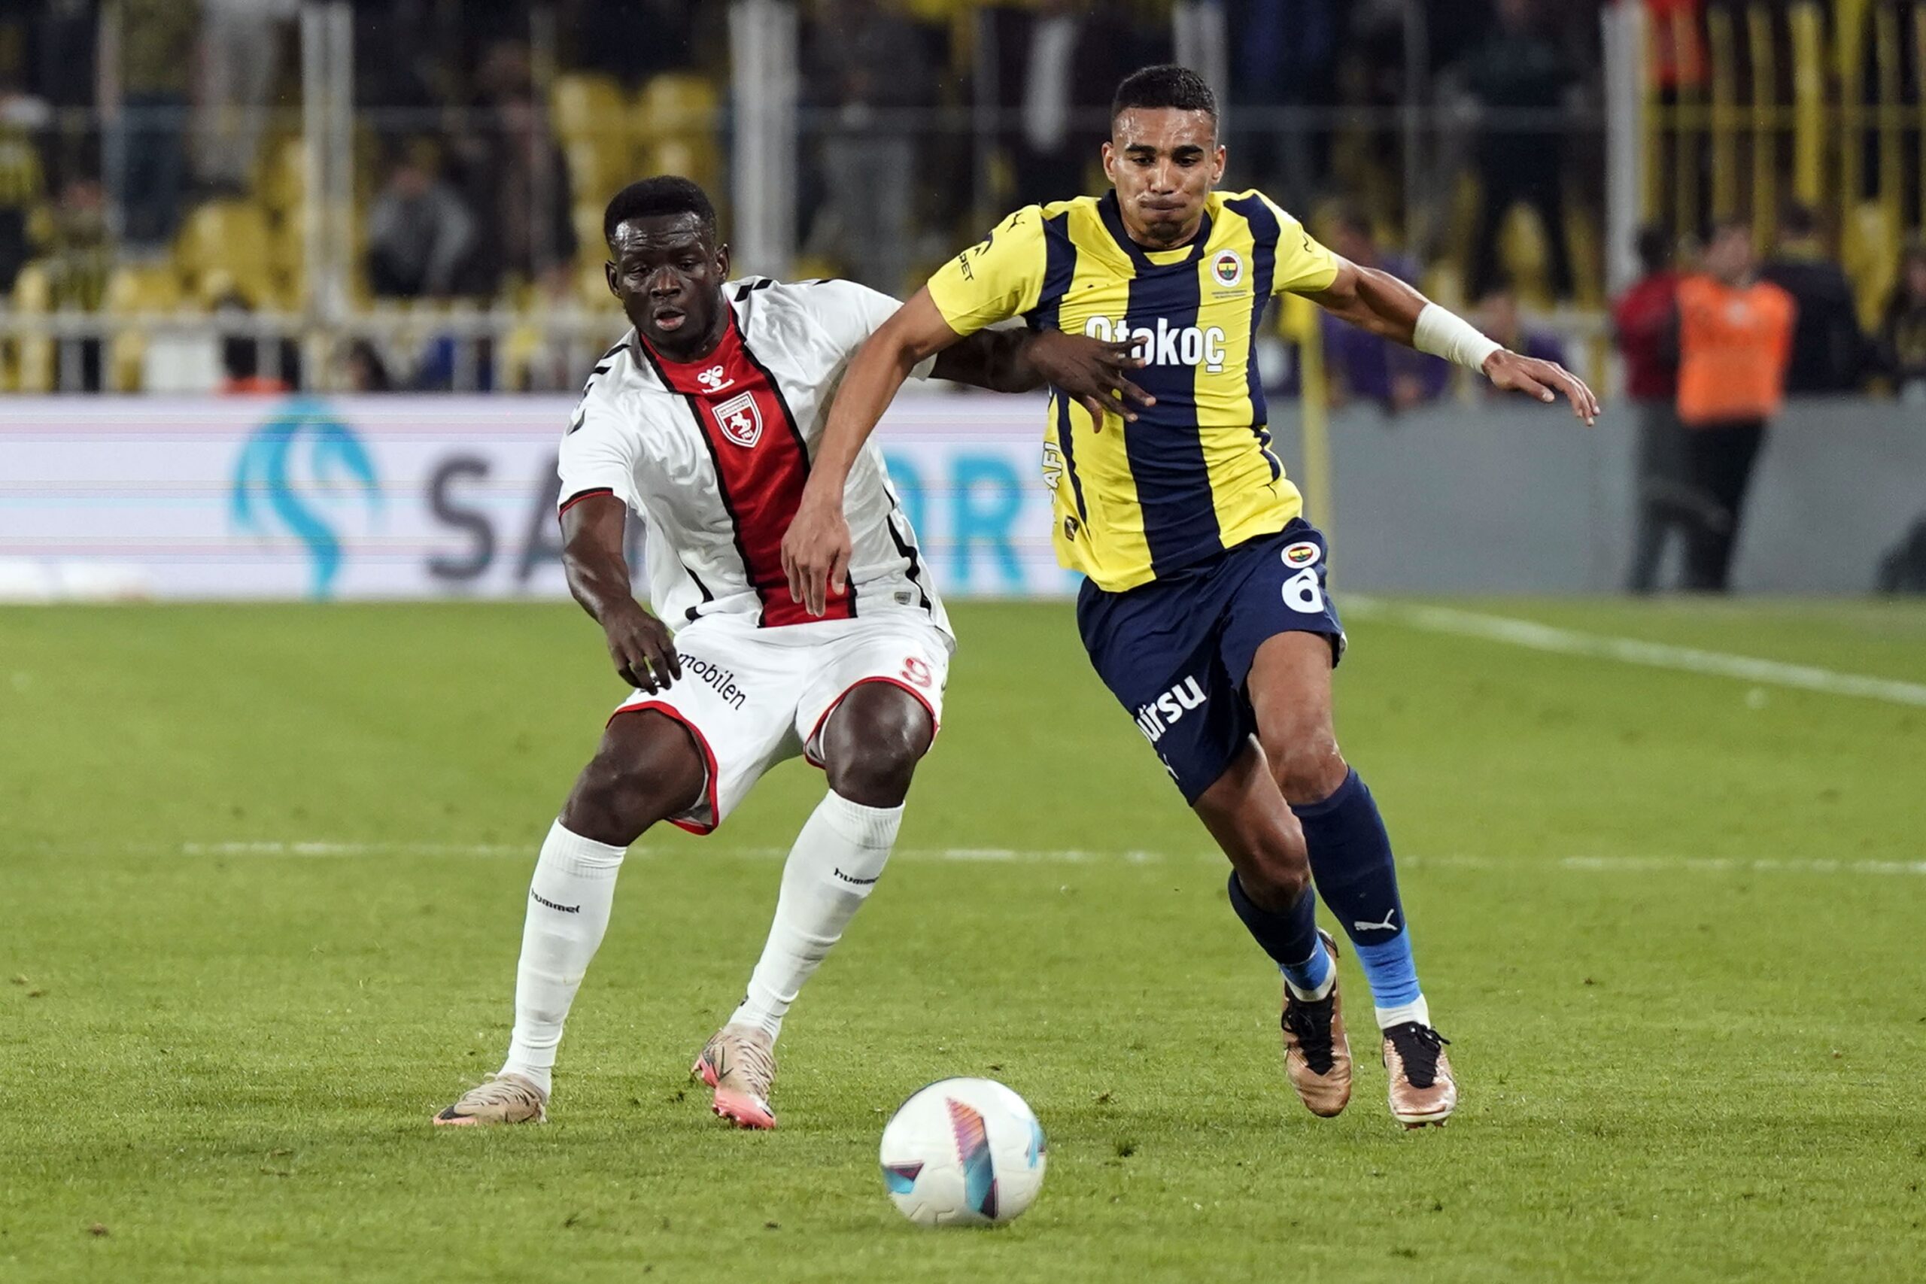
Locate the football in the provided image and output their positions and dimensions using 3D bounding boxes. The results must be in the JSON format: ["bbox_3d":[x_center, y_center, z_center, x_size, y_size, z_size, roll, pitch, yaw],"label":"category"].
[{"bbox_3d":[0.002,0.686,14.170,0.220,0.220,0.220,0,1,0],"label":"football"}]

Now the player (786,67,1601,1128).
[{"bbox_3d":[0.350,-0.065,16.200,1.220,1.620,0.820,0,1,-3],"label":"player"}]

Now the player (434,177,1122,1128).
[{"bbox_3d":[-0.260,0.018,16.250,1.090,1.450,0.780,0,1,5],"label":"player"}]

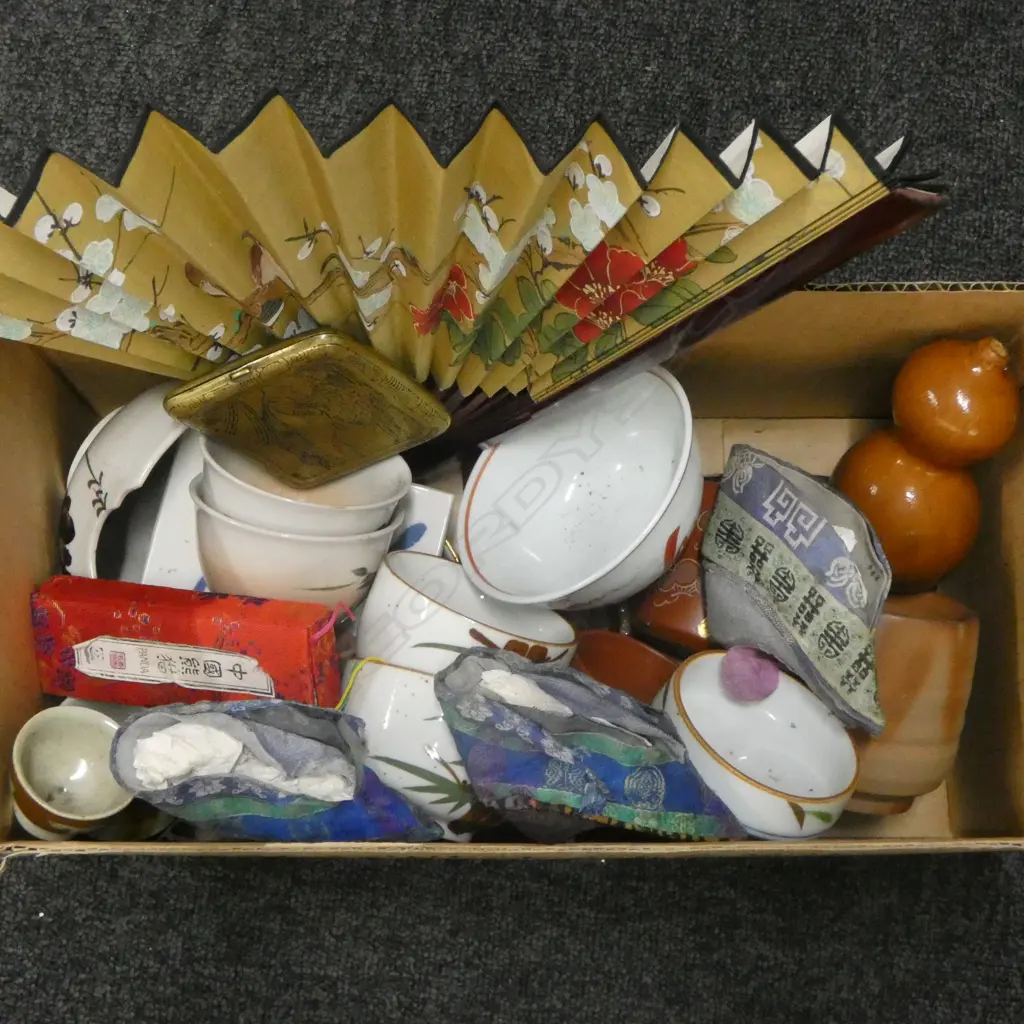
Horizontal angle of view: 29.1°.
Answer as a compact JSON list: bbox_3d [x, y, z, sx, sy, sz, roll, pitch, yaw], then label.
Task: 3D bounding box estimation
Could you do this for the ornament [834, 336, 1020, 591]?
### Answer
[{"bbox_3d":[0.174,-0.021,0.820,0.061,0.061,0.115,14,121,-8],"label":"ornament"}]

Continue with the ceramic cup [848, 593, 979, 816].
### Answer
[{"bbox_3d":[0.159,0.084,0.852,0.070,0.070,0.088,8,99,-1],"label":"ceramic cup"}]

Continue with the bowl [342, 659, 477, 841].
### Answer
[{"bbox_3d":[-0.030,0.100,0.810,0.087,0.087,0.067,8,87,0],"label":"bowl"}]

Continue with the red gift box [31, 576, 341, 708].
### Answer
[{"bbox_3d":[-0.130,0.056,0.790,0.122,0.026,0.043,6,110,18],"label":"red gift box"}]

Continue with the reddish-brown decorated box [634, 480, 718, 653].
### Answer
[{"bbox_3d":[0.079,0.023,0.850,0.070,0.065,0.070,-8,46,-14],"label":"reddish-brown decorated box"}]

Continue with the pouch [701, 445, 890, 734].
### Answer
[{"bbox_3d":[0.116,0.035,0.800,0.075,0.032,0.118,-38,83,13],"label":"pouch"}]

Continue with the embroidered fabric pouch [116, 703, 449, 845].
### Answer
[{"bbox_3d":[-0.095,0.099,0.770,0.112,0.070,0.040,4,64,15],"label":"embroidered fabric pouch"}]

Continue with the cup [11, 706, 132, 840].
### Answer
[{"bbox_3d":[-0.175,0.108,0.780,0.046,0.038,0.046,9,55,-13],"label":"cup"}]

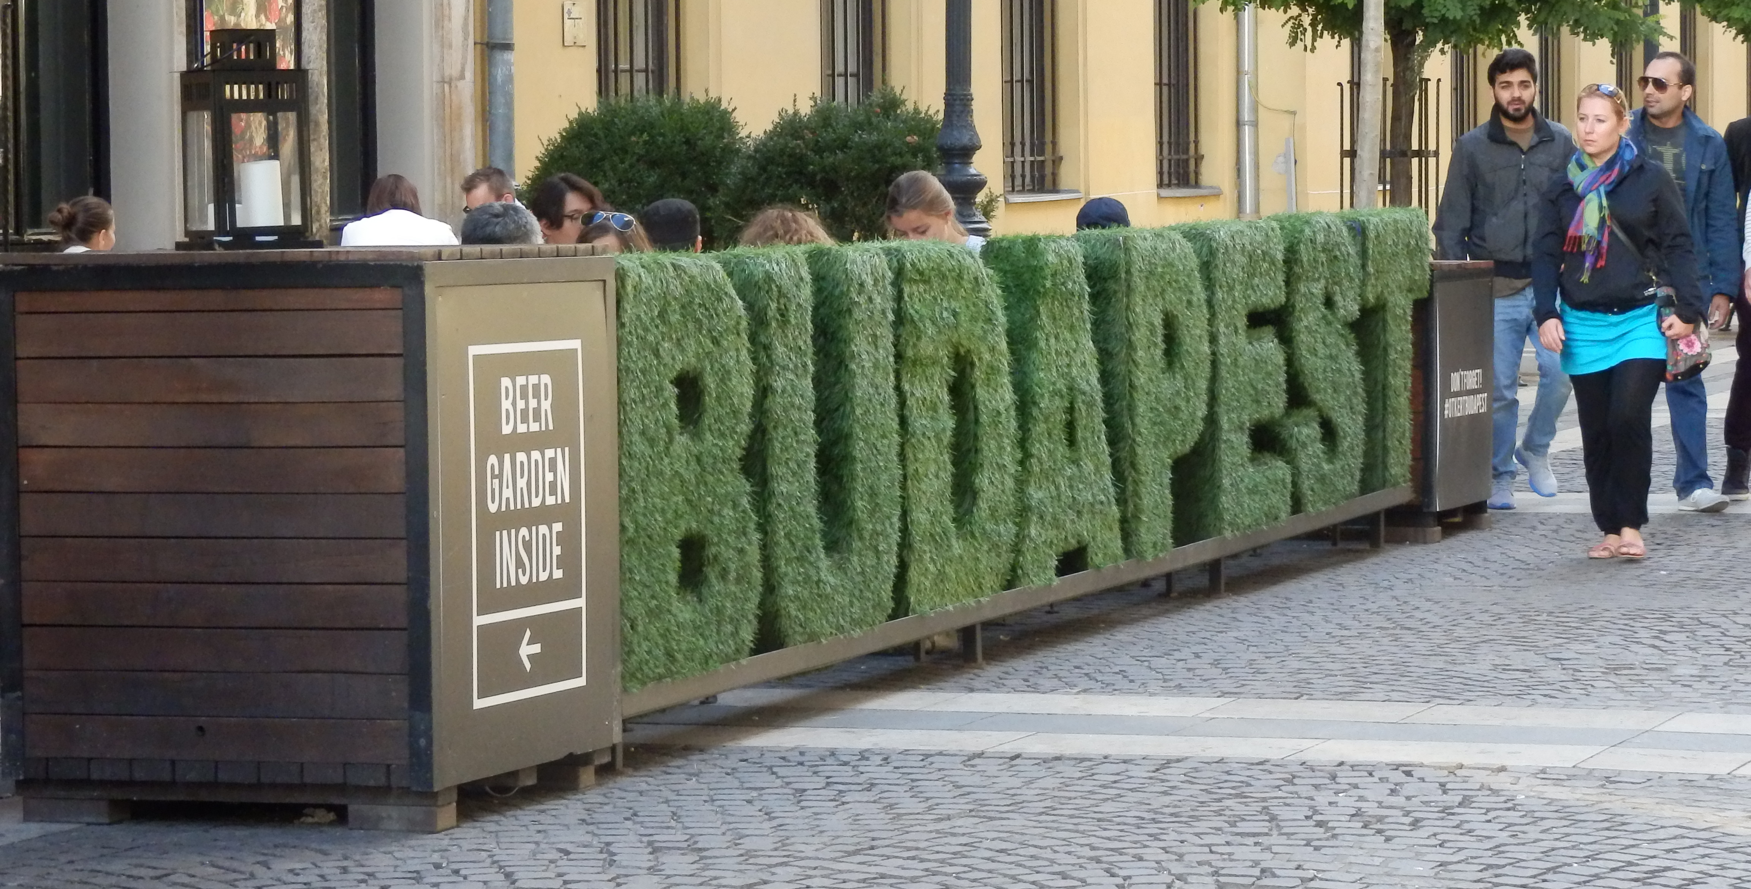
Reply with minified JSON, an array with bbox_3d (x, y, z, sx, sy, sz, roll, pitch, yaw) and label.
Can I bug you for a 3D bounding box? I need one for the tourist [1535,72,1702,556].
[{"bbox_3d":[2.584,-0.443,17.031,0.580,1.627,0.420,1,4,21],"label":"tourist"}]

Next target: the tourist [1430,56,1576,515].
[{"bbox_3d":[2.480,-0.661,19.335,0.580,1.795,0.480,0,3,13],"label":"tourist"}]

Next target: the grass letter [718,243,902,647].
[{"bbox_3d":[-0.191,-0.011,12.478,0.200,0.998,0.936,1,4,21],"label":"grass letter"}]

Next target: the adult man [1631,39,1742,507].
[{"bbox_3d":[3.082,-0.630,18.951,0.560,1.767,0.450,0,4,18],"label":"adult man"}]

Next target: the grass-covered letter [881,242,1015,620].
[{"bbox_3d":[0.150,-0.066,13.345,0.200,0.998,0.912,1,4,21],"label":"grass-covered letter"}]

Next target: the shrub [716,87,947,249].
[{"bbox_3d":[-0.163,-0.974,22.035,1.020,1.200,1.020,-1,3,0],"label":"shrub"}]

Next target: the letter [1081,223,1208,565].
[{"bbox_3d":[0.810,-0.170,15.023,0.200,0.998,0.848,1,4,21],"label":"letter"}]

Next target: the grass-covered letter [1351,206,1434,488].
[{"bbox_3d":[1.780,-0.324,17.490,0.200,0.998,0.877,1,4,21],"label":"grass-covered letter"}]

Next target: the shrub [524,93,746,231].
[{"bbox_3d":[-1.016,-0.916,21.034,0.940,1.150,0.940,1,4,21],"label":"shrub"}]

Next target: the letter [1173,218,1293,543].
[{"bbox_3d":[1.137,-0.222,15.854,0.200,0.998,0.885,1,4,21],"label":"letter"}]

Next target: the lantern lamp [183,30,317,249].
[{"bbox_3d":[-1.365,-0.665,10.680,0.245,0.475,0.245,-2,4,-26],"label":"lantern lamp"}]

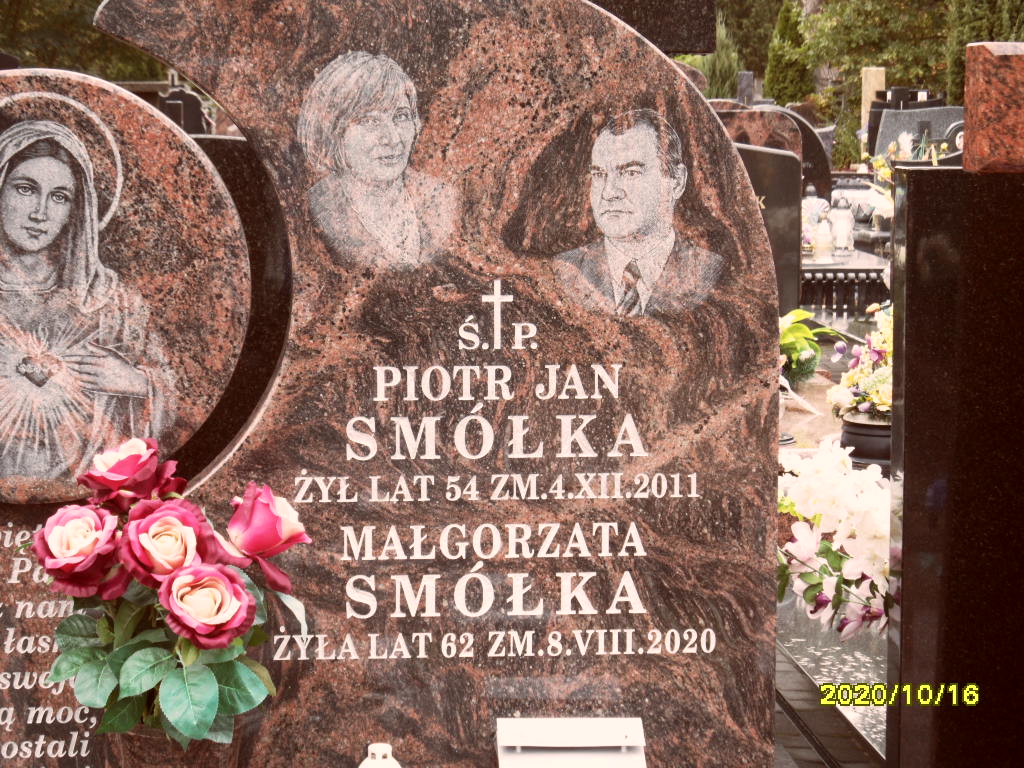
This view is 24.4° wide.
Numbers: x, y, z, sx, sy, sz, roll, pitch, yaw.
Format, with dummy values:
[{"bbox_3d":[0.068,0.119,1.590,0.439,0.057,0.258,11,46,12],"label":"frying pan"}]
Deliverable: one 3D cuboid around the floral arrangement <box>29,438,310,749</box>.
[{"bbox_3d":[-0.379,0.232,2.620,0.300,0.335,0.260,-1,10,0],"label":"floral arrangement"}]

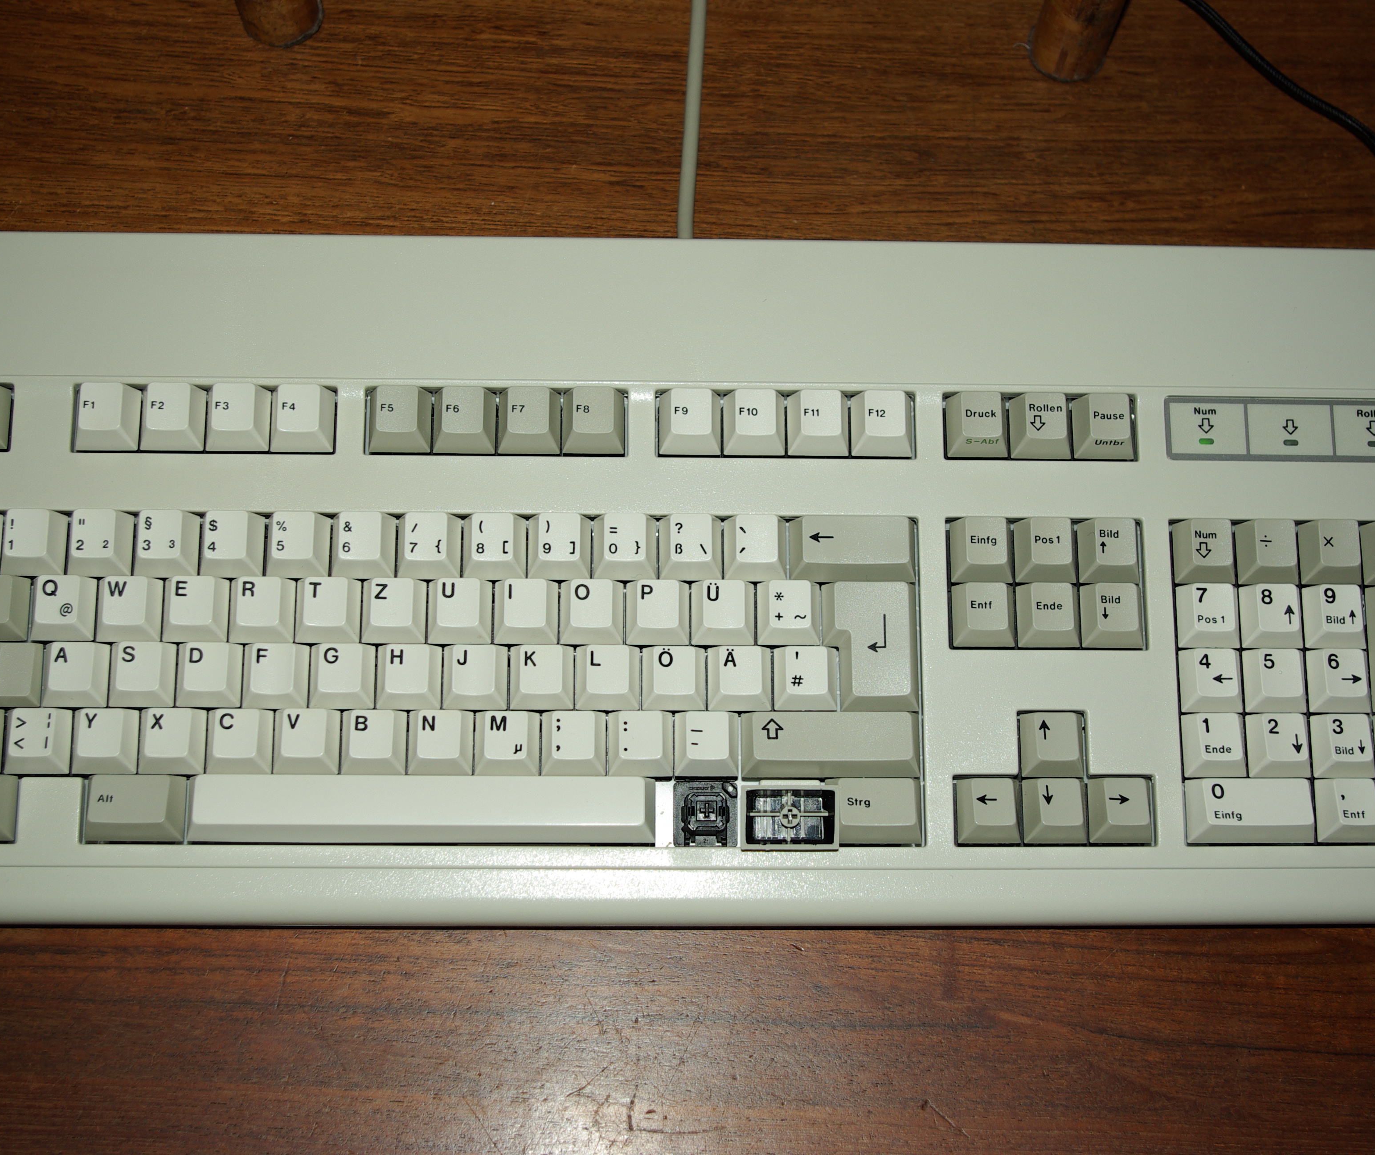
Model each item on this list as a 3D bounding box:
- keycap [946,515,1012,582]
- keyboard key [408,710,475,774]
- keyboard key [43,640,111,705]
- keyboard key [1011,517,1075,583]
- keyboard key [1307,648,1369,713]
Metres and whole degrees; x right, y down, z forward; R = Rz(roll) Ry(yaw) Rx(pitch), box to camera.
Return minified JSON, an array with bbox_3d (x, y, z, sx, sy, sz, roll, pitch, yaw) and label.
[{"bbox_3d":[0.087,-0.008,0.592,0.018,0.009,0.018,0,79,-2],"label":"keycap"},{"bbox_3d":[-0.070,0.047,0.574,0.018,0.008,0.018,0,79,-2],"label":"keyboard key"},{"bbox_3d":[-0.175,0.027,0.574,0.018,0.008,0.018,0,79,-2],"label":"keyboard key"},{"bbox_3d":[0.106,-0.008,0.591,0.018,0.009,0.018,0,79,-2],"label":"keyboard key"},{"bbox_3d":[0.191,0.030,0.587,0.018,0.008,0.018,0,79,-2],"label":"keyboard key"}]

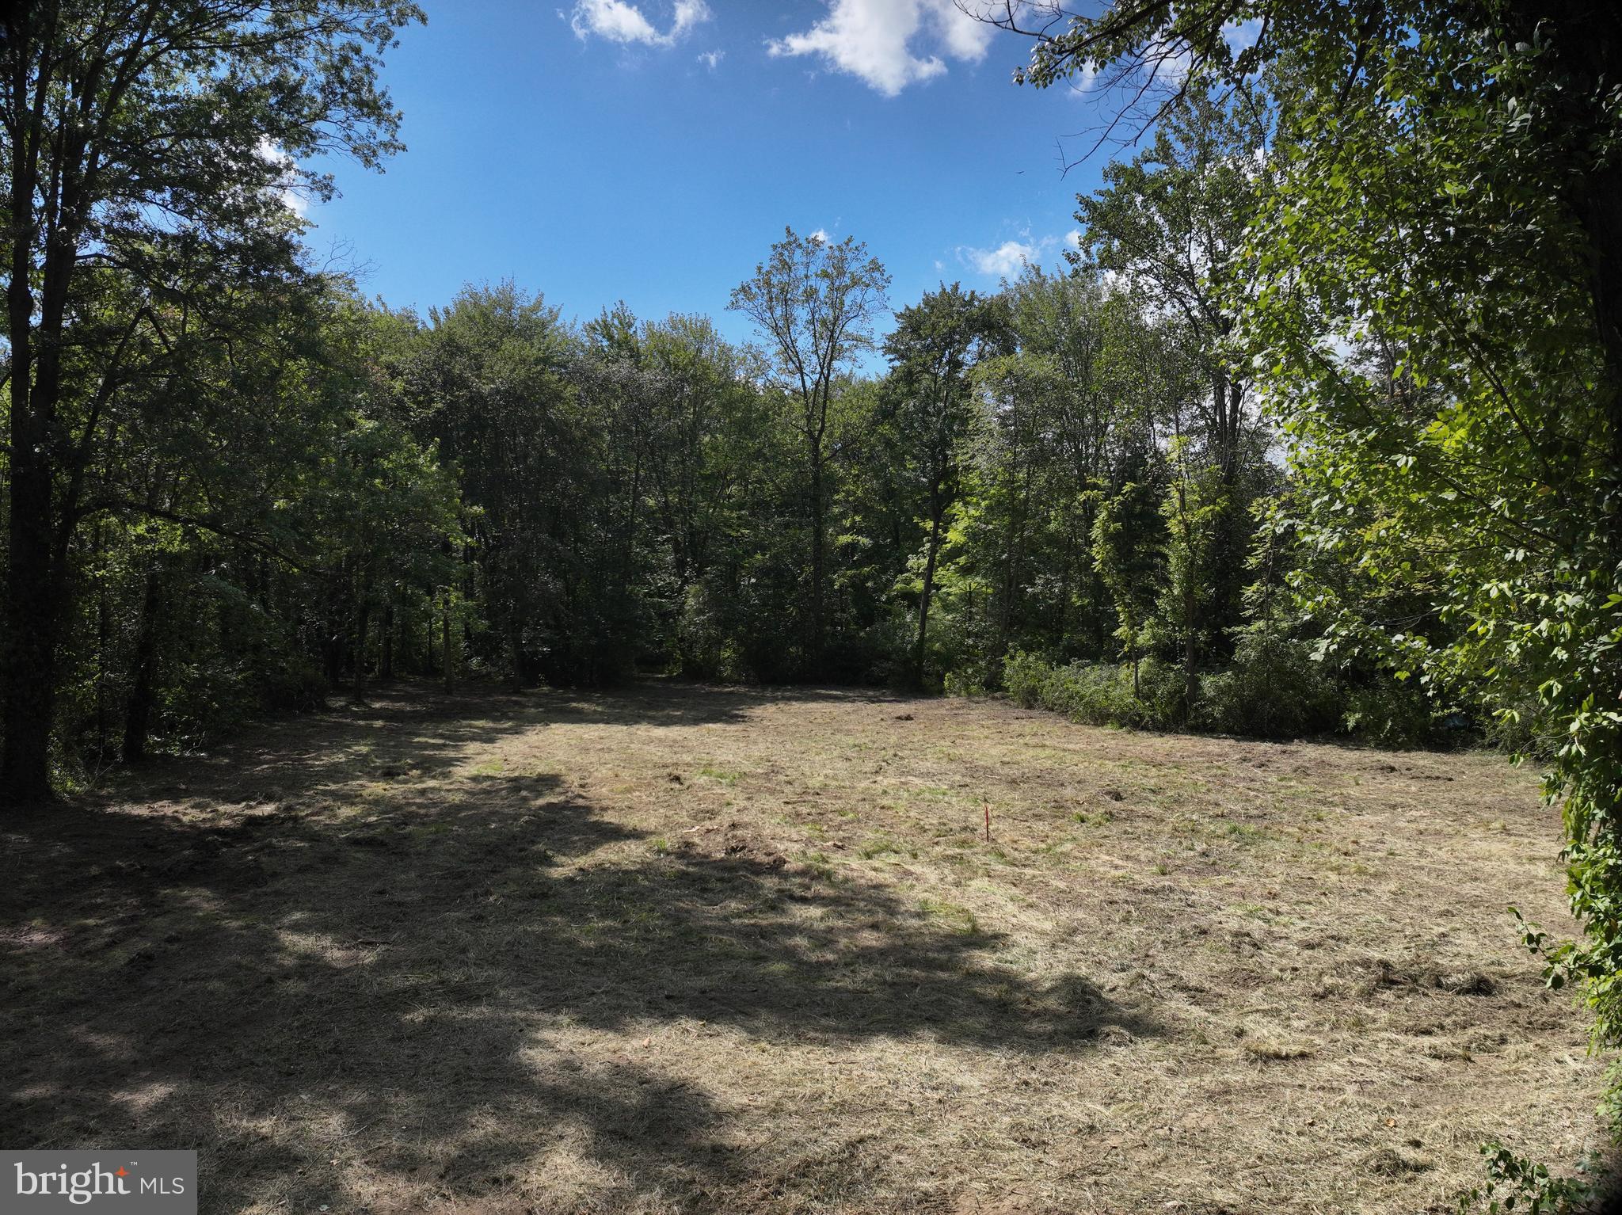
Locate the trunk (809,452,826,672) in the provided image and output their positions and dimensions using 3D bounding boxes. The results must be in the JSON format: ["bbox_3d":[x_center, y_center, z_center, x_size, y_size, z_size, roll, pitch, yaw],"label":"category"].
[{"bbox_3d":[0.302,-1.935,52.000,0.500,10.550,0.500,-1,0,0],"label":"trunk"}]

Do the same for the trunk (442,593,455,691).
[{"bbox_3d":[-14.522,1.446,45.000,0.290,4.010,0.290,-1,0,0],"label":"trunk"}]

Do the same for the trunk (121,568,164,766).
[{"bbox_3d":[-15.411,1.363,26.000,0.460,4.570,0.460,6,0,-30],"label":"trunk"}]

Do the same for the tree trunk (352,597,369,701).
[{"bbox_3d":[-16.609,1.544,41.500,0.330,3.840,0.330,3,0,-22],"label":"tree trunk"}]

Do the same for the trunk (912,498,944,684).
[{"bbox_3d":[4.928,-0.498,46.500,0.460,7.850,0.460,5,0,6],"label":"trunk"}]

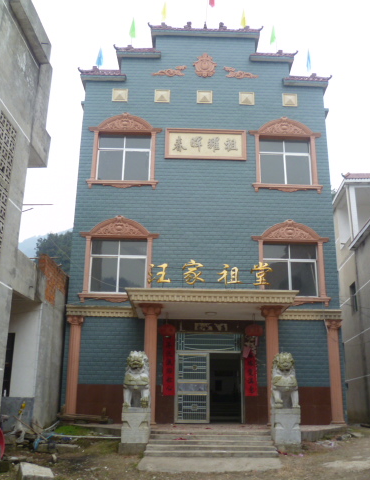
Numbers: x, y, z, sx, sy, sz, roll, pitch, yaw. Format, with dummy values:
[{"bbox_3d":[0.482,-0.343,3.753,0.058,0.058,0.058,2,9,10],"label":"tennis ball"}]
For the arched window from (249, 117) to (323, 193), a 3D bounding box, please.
[{"bbox_3d":[3.954,-3.325,20.115,2.871,3.280,0.300,1,-18,-1],"label":"arched window"}]

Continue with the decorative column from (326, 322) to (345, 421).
[{"bbox_3d":[5.094,4.389,17.429,0.520,3.439,0.480,1,-18,-1],"label":"decorative column"}]

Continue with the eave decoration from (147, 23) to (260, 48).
[{"bbox_3d":[0.876,-8.624,21.939,4.822,0.736,0.900,1,-18,-1],"label":"eave decoration"}]

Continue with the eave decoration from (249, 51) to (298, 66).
[{"bbox_3d":[3.665,-7.446,21.580,1.966,0.596,0.700,1,-18,-1],"label":"eave decoration"}]

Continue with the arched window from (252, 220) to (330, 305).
[{"bbox_3d":[3.616,0.732,17.588,2.692,3.021,0.297,1,-18,-2],"label":"arched window"}]

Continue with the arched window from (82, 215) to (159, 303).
[{"bbox_3d":[-2.379,0.665,18.599,2.868,3.242,0.300,1,-18,-1],"label":"arched window"}]

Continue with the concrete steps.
[{"bbox_3d":[0.618,4.782,12.158,3.050,0.541,1.537,0,-18,0],"label":"concrete steps"}]

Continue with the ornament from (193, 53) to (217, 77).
[{"bbox_3d":[0.786,-6.713,19.880,0.922,1.113,0.148,1,-18,-2],"label":"ornament"}]

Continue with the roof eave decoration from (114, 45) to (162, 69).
[{"bbox_3d":[-1.810,-7.124,19.834,1.823,0.631,0.583,1,-18,-2],"label":"roof eave decoration"}]

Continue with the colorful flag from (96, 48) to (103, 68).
[{"bbox_3d":[-3.517,-7.554,21.452,0.308,0.962,0.150,1,-18,-1],"label":"colorful flag"}]

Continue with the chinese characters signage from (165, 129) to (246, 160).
[{"bbox_3d":[0.825,-3.697,20.133,3.147,1.321,0.130,1,-18,-1],"label":"chinese characters signage"}]

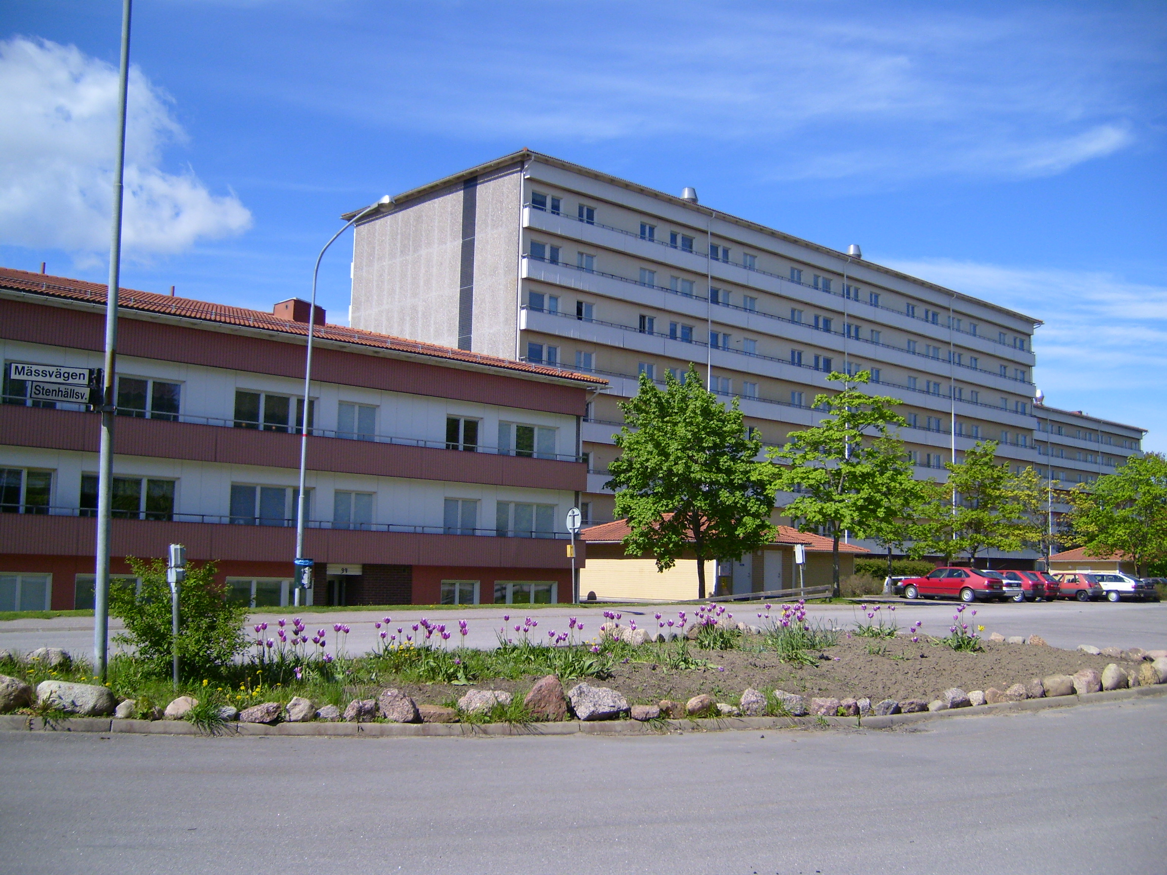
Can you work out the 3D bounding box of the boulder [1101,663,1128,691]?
[{"bbox_3d":[6.563,2.954,14.590,0.340,0.350,0.320,7,-8,-41],"label":"boulder"}]

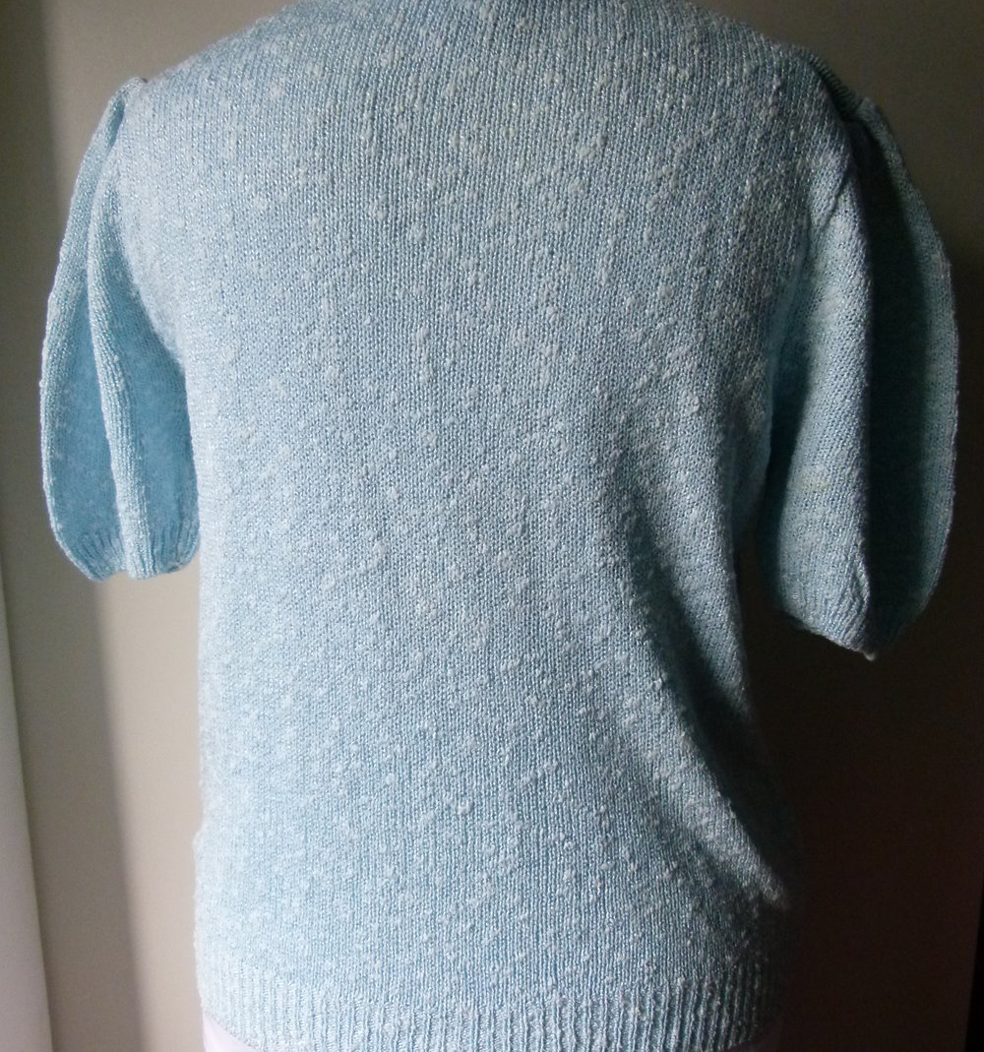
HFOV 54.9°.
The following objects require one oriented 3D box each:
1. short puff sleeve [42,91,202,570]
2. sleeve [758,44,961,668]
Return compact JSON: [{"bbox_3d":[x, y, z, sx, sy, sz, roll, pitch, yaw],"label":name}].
[{"bbox_3d":[-0.221,-0.104,0.573,0.110,0.280,0.150,0,10,1],"label":"short puff sleeve"},{"bbox_3d":[0.211,-0.086,0.545,0.110,0.300,0.150,0,10,1],"label":"sleeve"}]

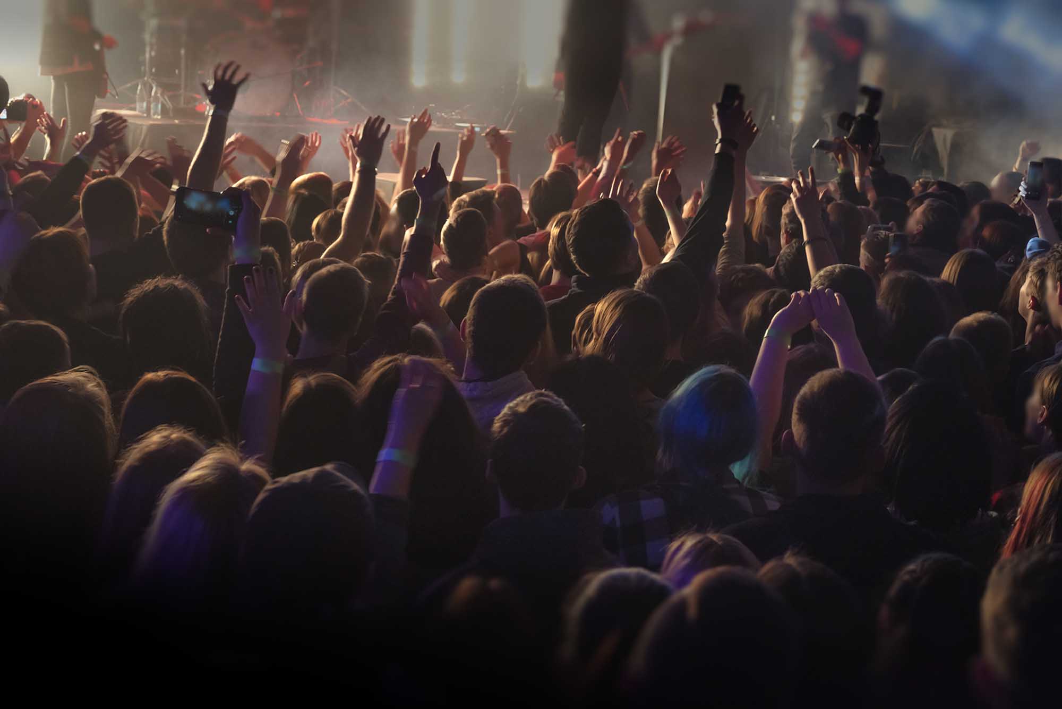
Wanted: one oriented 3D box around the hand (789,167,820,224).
[{"bbox_3d":[0.865,-0.503,5.400,0.090,0.175,0.070,-5,11,1],"label":"hand"}]

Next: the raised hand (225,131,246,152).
[{"bbox_3d":[-1.450,-1.043,8.400,0.090,0.095,0.110,-19,-2,-16],"label":"raised hand"}]

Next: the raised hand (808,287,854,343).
[{"bbox_3d":[0.661,-0.086,3.750,0.088,0.112,0.085,-15,3,-6],"label":"raised hand"}]

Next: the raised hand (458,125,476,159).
[{"bbox_3d":[-0.334,-1.107,8.900,0.080,0.170,0.070,12,-1,-2],"label":"raised hand"}]

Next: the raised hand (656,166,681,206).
[{"bbox_3d":[0.483,-0.586,6.000,0.088,0.138,0.075,-3,-1,0],"label":"raised hand"}]

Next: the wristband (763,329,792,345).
[{"bbox_3d":[0.540,-0.039,3.750,0.060,0.024,0.050,23,-6,5],"label":"wristband"}]

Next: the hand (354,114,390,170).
[{"bbox_3d":[-0.529,-0.708,5.700,0.115,0.180,0.070,6,10,-1],"label":"hand"}]

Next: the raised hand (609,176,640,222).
[{"bbox_3d":[0.316,-0.527,5.800,0.090,0.165,0.060,-18,-6,3],"label":"raised hand"}]

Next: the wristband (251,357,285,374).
[{"bbox_3d":[-0.538,0.022,3.500,0.062,0.025,0.050,7,9,-1],"label":"wristband"}]

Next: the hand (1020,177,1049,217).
[{"bbox_3d":[1.942,-0.606,6.600,0.100,0.145,0.080,-9,6,0],"label":"hand"}]

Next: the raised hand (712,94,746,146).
[{"bbox_3d":[0.533,-0.629,4.600,0.090,0.145,0.090,3,11,-1],"label":"raised hand"}]

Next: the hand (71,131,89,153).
[{"bbox_3d":[-1.924,-0.901,7.300,0.085,0.120,0.070,6,6,0],"label":"hand"}]

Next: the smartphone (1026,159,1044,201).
[{"bbox_3d":[1.888,-0.650,6.400,0.071,0.143,0.009,0,4,-25],"label":"smartphone"}]

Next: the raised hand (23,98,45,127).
[{"bbox_3d":[-1.946,-0.949,6.700,0.088,0.115,0.090,5,11,-1],"label":"raised hand"}]

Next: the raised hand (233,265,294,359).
[{"bbox_3d":[-0.562,-0.088,3.600,0.122,0.200,0.060,-1,6,0],"label":"raised hand"}]

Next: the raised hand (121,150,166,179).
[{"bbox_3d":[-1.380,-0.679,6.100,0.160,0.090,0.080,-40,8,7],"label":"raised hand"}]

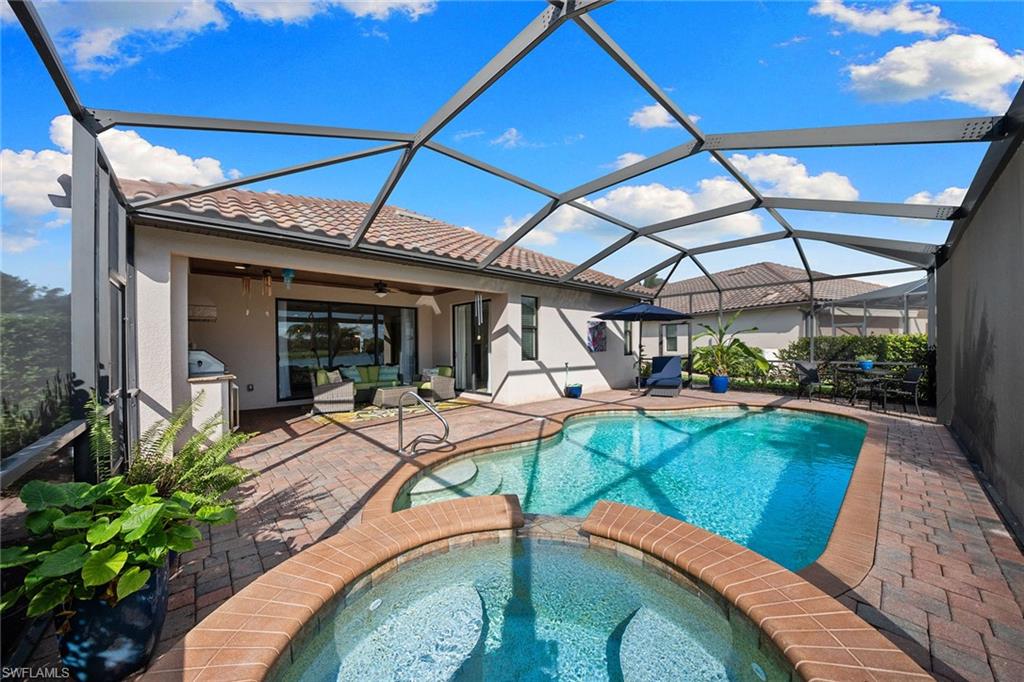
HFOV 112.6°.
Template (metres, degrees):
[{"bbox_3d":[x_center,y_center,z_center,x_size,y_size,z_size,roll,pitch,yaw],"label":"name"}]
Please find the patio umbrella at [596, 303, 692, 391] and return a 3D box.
[{"bbox_3d":[3.560,0.185,9.350,2.530,2.430,2.530,0,1,21],"label":"patio umbrella"}]

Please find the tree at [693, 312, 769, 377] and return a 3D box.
[{"bbox_3d":[5.980,0.100,9.400,1.800,1.770,1.650,0,1,33],"label":"tree"}]

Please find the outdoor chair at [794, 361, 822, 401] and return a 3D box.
[{"bbox_3d":[7.100,0.945,8.080,0.620,0.930,0.580,0,1,22],"label":"outdoor chair"}]

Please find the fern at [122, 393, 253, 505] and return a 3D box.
[{"bbox_3d":[-2.270,0.760,2.400,0.750,0.780,0.780,-1,1,-44],"label":"fern"}]

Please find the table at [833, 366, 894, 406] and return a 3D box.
[{"bbox_3d":[7.870,1.055,7.600,1.020,0.730,1.020,-1,1,-41],"label":"table"}]

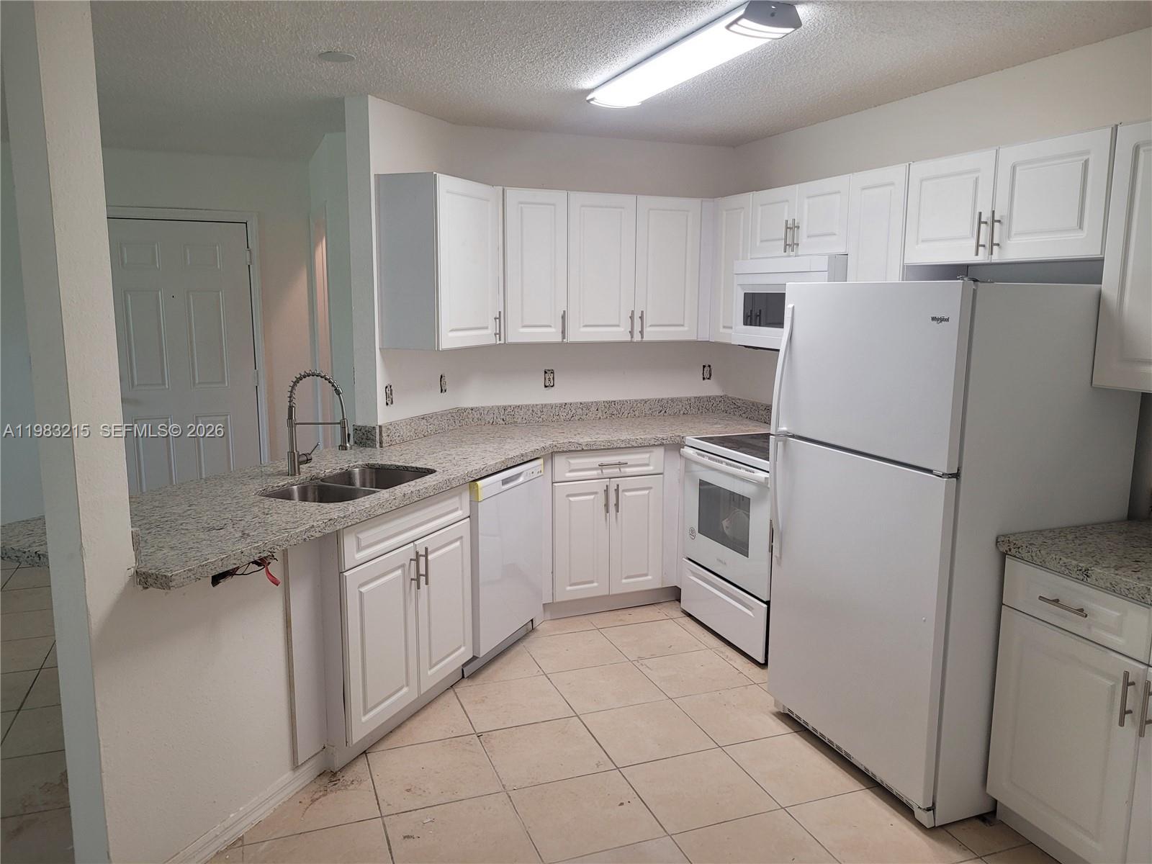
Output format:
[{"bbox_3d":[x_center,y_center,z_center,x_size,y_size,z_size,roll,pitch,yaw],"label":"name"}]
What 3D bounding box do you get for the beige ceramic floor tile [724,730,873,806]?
[{"bbox_3d":[0.791,1.180,3.046,0.400,0.010,0.400,-3,9,-20],"label":"beige ceramic floor tile"}]

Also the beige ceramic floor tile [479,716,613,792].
[{"bbox_3d":[-0.113,1.167,3.159,0.404,0.010,0.404,-3,10,-20],"label":"beige ceramic floor tile"}]

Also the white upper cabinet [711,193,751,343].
[{"bbox_3d":[0.818,-0.847,4.529,0.019,0.761,0.365,-3,10,-20],"label":"white upper cabinet"}]

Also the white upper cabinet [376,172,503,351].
[{"bbox_3d":[-0.632,-0.772,4.004,0.321,0.749,0.520,4,10,22],"label":"white upper cabinet"}]

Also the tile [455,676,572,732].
[{"bbox_3d":[-0.256,1.116,3.568,0.405,0.010,0.405,-3,10,-20],"label":"tile"}]

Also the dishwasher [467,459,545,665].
[{"bbox_3d":[-0.567,0.574,4.042,0.627,0.869,0.605,4,10,24],"label":"dishwasher"}]

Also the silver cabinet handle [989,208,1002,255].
[{"bbox_3d":[1.397,-0.662,2.881,0.035,0.147,0.012,-3,10,-20],"label":"silver cabinet handle"}]

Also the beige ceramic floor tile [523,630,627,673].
[{"bbox_3d":[-0.012,1.033,4.089,0.405,0.010,0.405,-3,10,-20],"label":"beige ceramic floor tile"}]

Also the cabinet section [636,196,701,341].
[{"bbox_3d":[0.488,-0.863,4.617,0.375,0.750,0.022,-3,10,-22],"label":"cabinet section"}]

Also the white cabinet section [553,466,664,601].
[{"bbox_3d":[0.075,0.483,4.674,0.609,0.645,0.520,-4,9,-22],"label":"white cabinet section"}]

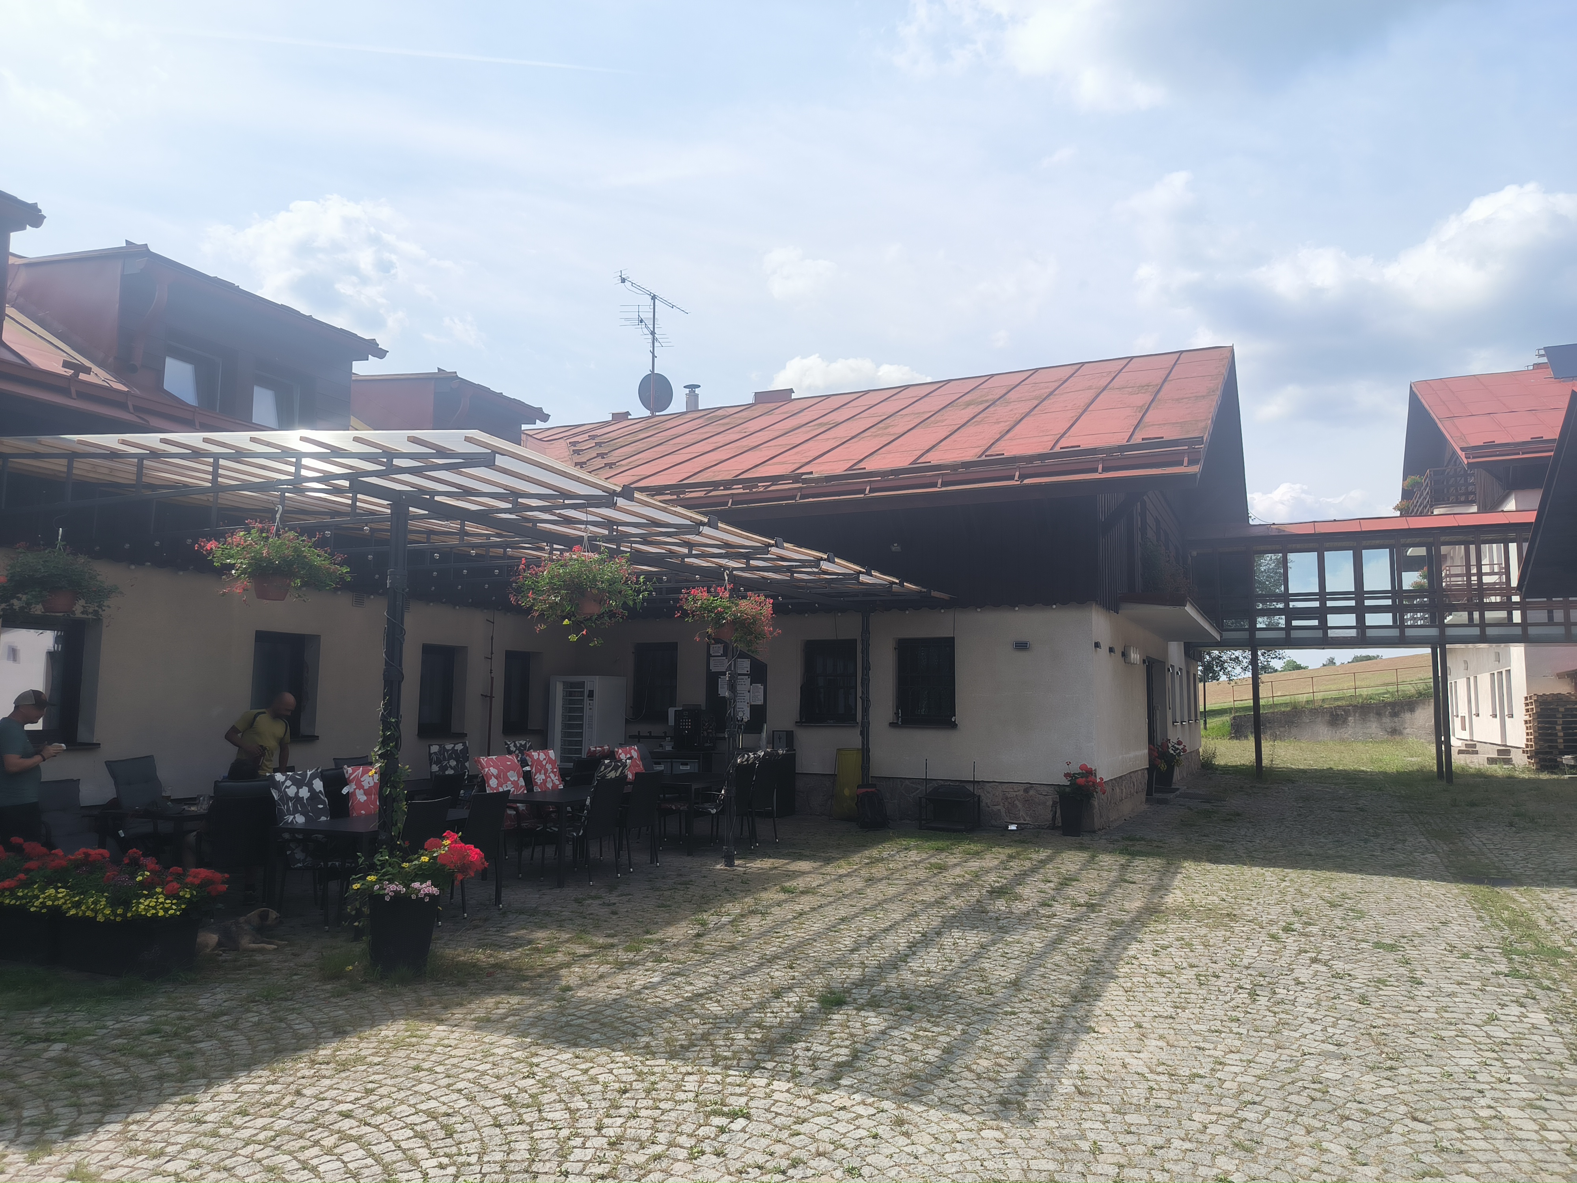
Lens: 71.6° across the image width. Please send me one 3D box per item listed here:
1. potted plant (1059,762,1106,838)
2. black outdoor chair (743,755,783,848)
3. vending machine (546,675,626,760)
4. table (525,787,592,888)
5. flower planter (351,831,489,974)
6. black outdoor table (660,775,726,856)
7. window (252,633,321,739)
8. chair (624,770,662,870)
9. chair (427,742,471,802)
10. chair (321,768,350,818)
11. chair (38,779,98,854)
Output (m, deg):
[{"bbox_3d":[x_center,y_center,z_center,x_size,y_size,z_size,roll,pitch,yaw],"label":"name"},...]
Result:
[{"bbox_3d":[3.419,2.414,12.750,0.510,0.833,0.480,-2,-7,24],"label":"potted plant"},{"bbox_3d":[-0.466,2.499,12.990,0.650,0.940,0.560,-2,-6,23],"label":"black outdoor chair"},{"bbox_3d":[-2.892,2.172,15.743,0.830,1.870,0.760,-2,-7,24],"label":"vending machine"},{"bbox_3d":[-2.058,2.312,10.468,0.880,0.740,1.500,-3,-7,26],"label":"table"},{"bbox_3d":[-2.271,1.870,6.720,0.650,0.860,0.600,-2,-6,23],"label":"flower planter"},{"bbox_3d":[-1.063,2.476,12.344,0.880,0.740,1.500,-3,-7,26],"label":"black outdoor table"},{"bbox_3d":[-5.729,1.071,12.392,0.180,1.170,0.810,-3,-7,28],"label":"window"},{"bbox_3d":[-1.642,2.248,10.853,0.600,0.930,0.560,-2,-7,24],"label":"chair"},{"bbox_3d":[-3.520,2.120,10.633,0.600,1.140,0.560,-2,-7,24],"label":"chair"},{"bbox_3d":[-3.460,2.014,9.000,0.630,1.020,0.570,-2,-6,23],"label":"chair"},{"bbox_3d":[-5.896,2.033,8.876,0.680,0.970,0.600,-3,-7,26],"label":"chair"}]

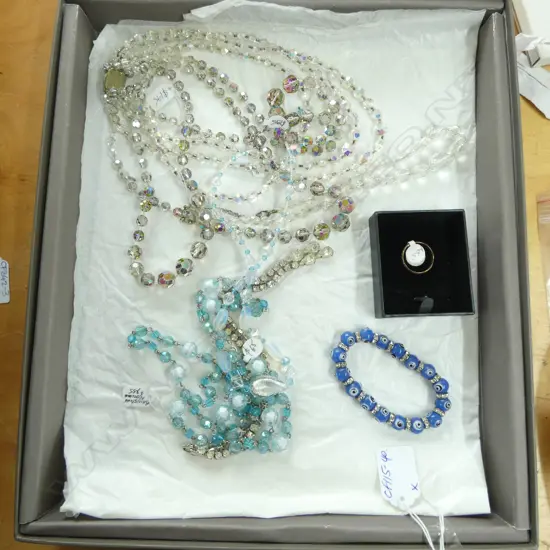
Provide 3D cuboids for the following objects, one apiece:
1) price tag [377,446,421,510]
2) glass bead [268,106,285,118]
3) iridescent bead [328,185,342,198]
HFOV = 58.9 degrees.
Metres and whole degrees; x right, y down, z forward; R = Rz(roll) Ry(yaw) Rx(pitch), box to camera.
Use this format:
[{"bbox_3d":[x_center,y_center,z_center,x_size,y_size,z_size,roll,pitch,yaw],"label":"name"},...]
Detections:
[{"bbox_3d":[0.076,0.125,0.301,0.023,0.001,0.037,-6,83,-1],"label":"price tag"},{"bbox_3d":[0.001,-0.108,0.327,0.011,0.011,0.011,0,81,0],"label":"glass bead"},{"bbox_3d":[0.040,-0.054,0.318,0.009,0.009,0.009,0,82,0],"label":"iridescent bead"}]

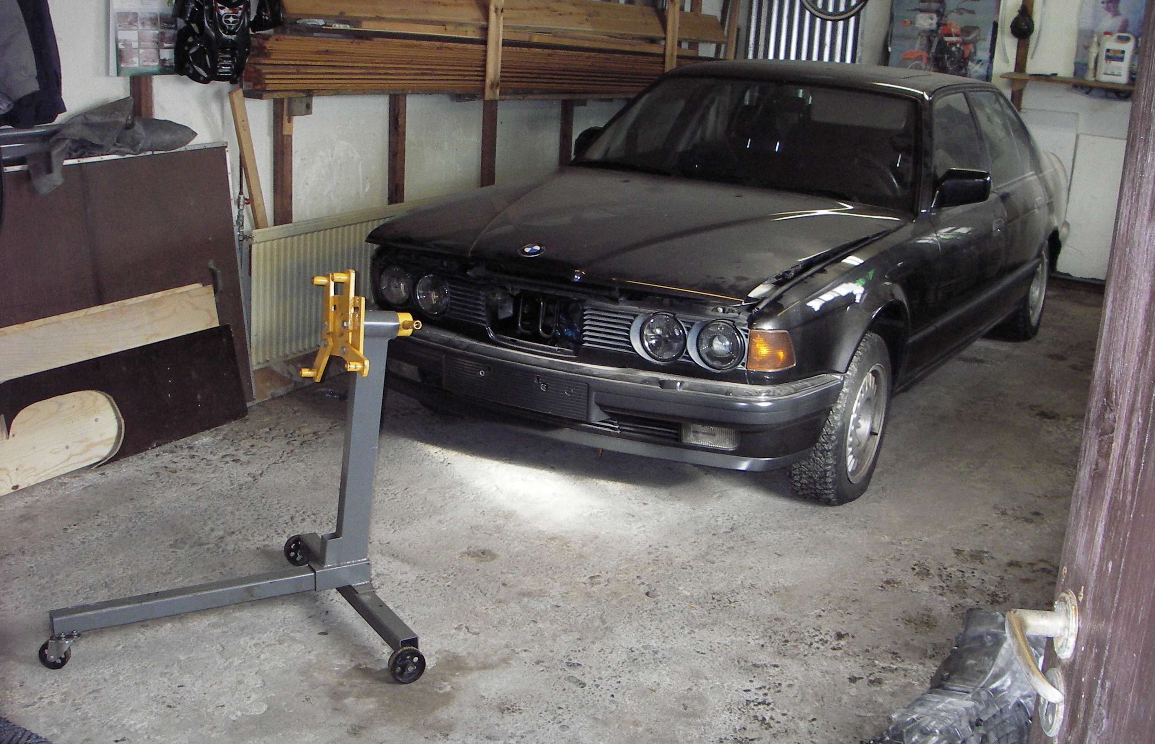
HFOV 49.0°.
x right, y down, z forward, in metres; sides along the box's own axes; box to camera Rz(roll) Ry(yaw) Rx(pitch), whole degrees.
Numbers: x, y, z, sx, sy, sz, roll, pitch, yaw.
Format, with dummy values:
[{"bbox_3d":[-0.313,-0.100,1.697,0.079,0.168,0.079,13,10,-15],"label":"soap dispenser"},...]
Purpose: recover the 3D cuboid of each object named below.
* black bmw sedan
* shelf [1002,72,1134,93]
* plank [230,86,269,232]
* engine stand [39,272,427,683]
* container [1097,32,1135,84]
[{"bbox_3d":[1.054,-0.727,5.897,1.845,1.410,4.910,12,18,28],"label":"black bmw sedan"},{"bbox_3d":[3.135,-1.797,7.871,0.950,0.030,0.180,12,18,27],"label":"shelf"},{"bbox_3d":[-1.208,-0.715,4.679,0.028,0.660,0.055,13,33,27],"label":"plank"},{"bbox_3d":[-0.811,0.229,2.991,0.975,0.921,0.758,-6,19,-30],"label":"engine stand"},{"bbox_3d":[3.208,-1.868,7.543,0.190,0.295,0.120,11,18,26],"label":"container"}]

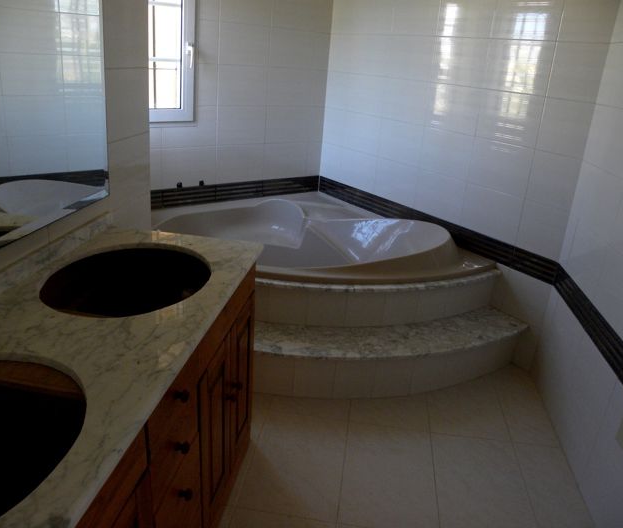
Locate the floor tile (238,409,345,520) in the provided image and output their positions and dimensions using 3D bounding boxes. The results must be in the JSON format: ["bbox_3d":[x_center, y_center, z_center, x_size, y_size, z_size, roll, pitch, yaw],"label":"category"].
[{"bbox_3d":[-0.046,0.725,1.957,0.332,0.010,0.517,6,22,6],"label":"floor tile"}]

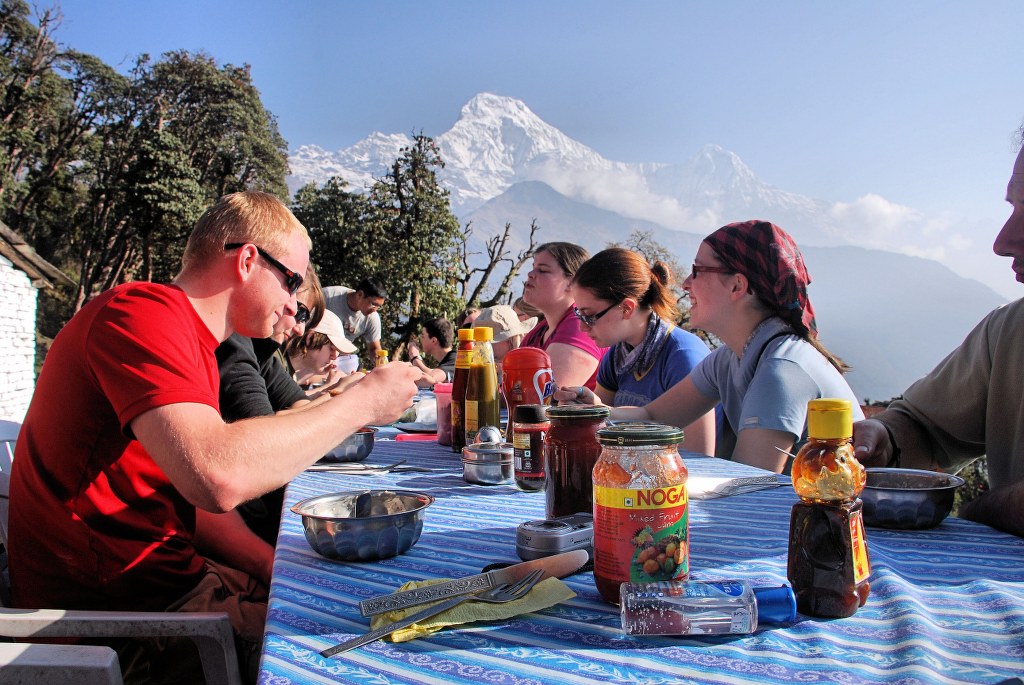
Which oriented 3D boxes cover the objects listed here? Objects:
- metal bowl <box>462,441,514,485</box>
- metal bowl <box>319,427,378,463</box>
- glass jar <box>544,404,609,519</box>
[{"bbox_3d":[-0.034,0.182,1.153,0.078,0.050,0.078,0,-1,0],"label":"metal bowl"},{"bbox_3d":[-0.313,0.189,1.403,0.134,0.049,0.134,0,-1,-11],"label":"metal bowl"},{"bbox_3d":[0.074,0.136,0.866,0.076,0.130,0.076,-1,-1,5],"label":"glass jar"}]

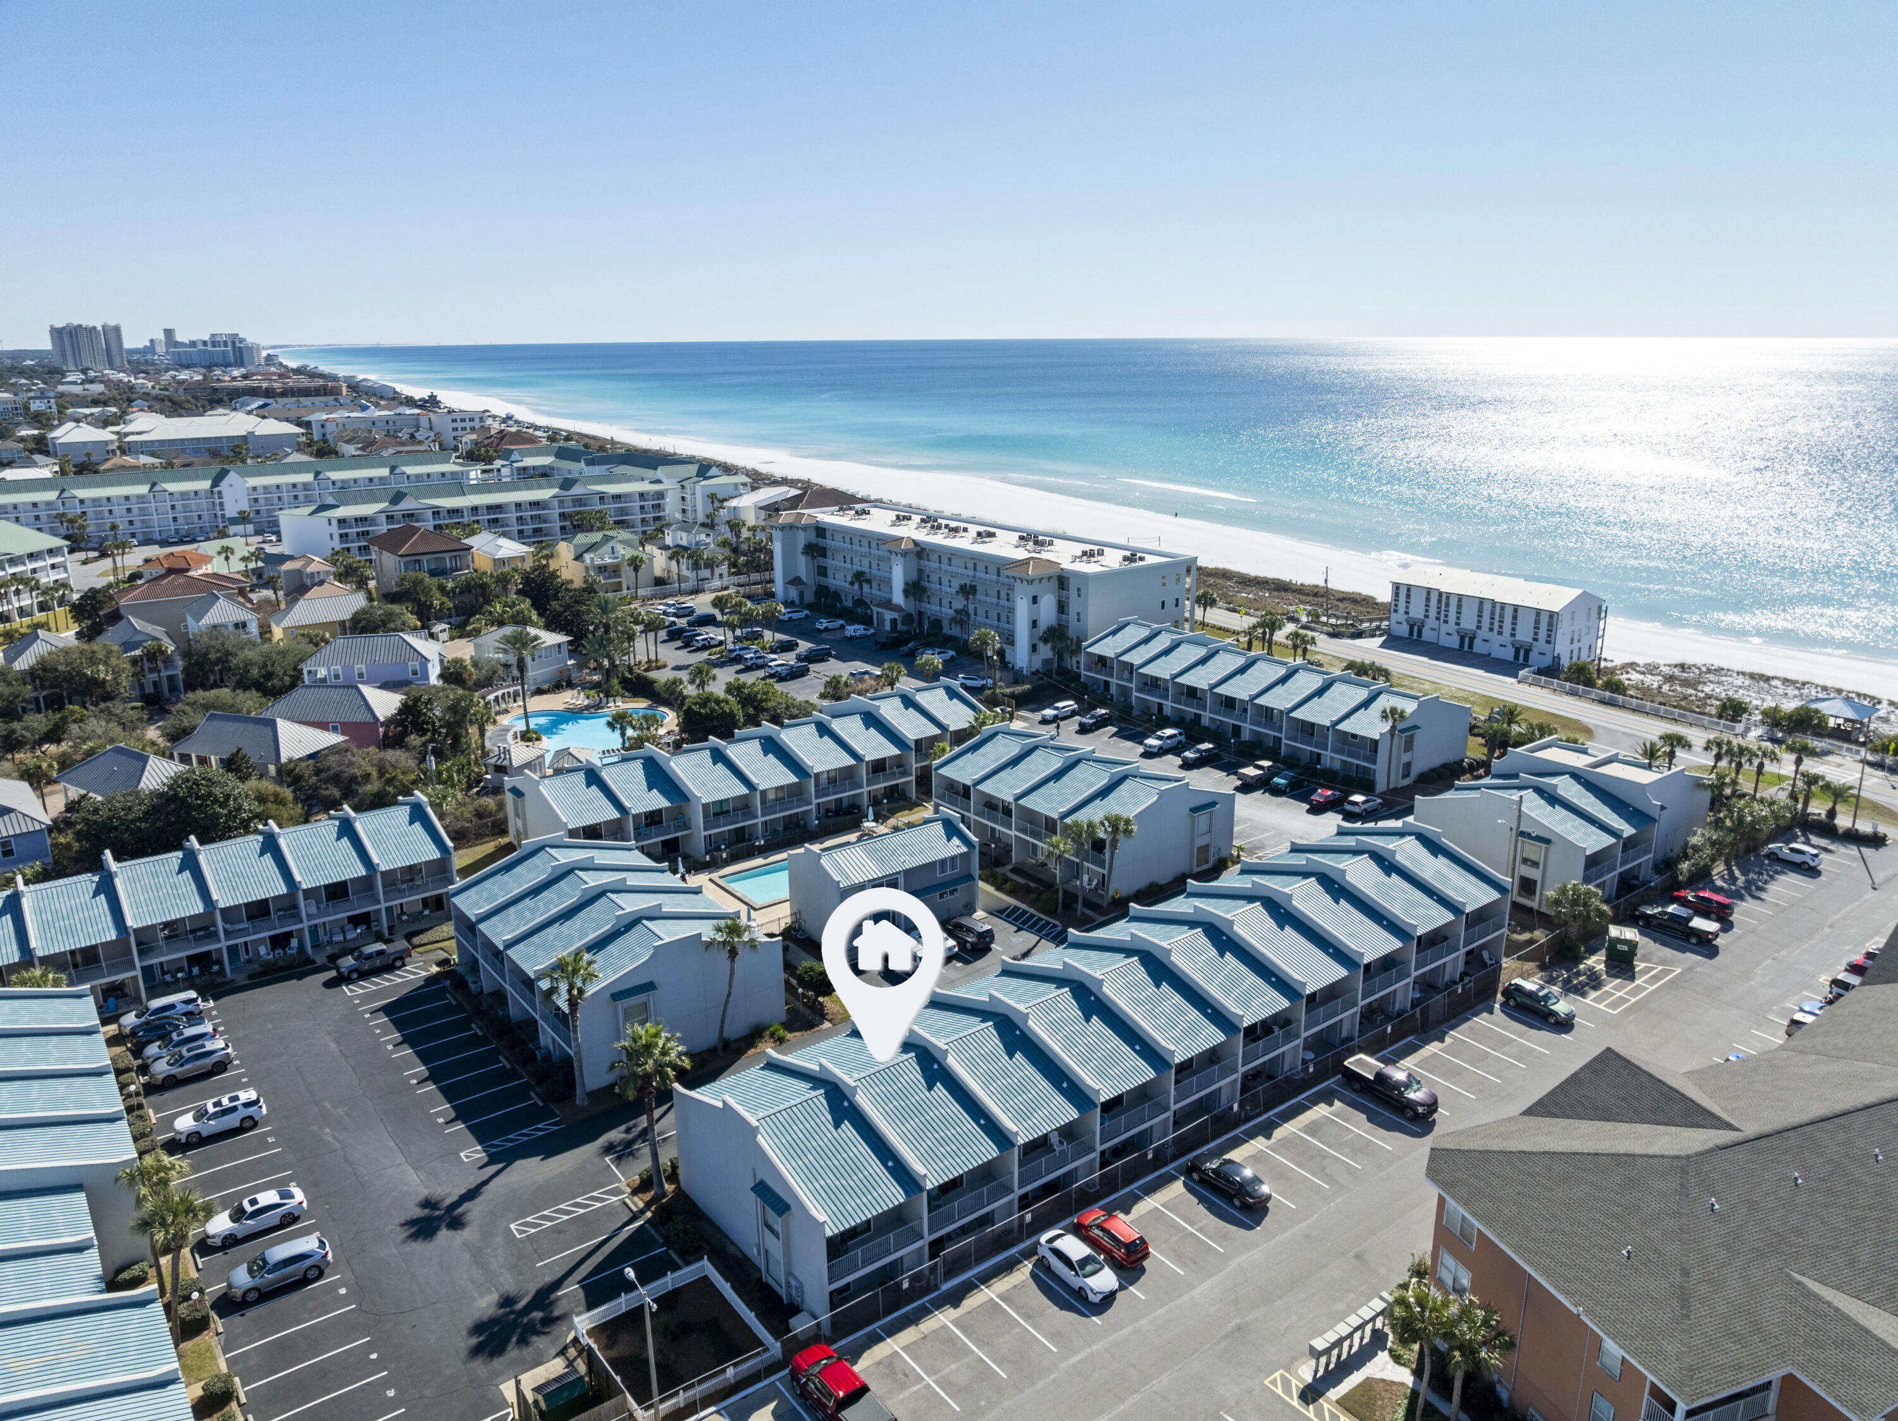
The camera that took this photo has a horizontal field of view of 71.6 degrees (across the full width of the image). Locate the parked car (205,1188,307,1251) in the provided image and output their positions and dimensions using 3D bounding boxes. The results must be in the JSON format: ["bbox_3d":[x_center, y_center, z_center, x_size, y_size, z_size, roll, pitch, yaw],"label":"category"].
[{"bbox_3d":[-37.195,27.134,70.692,4.880,1.450,1.860,-11,19,-34],"label":"parked car"}]

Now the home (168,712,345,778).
[{"bbox_3d":[-76.574,3.505,145.667,15.200,6.200,9.600,5,17,18],"label":"home"}]

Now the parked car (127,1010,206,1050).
[{"bbox_3d":[-52.908,21.939,89.189,4.600,1.470,1.820,-11,19,-32],"label":"parked car"}]

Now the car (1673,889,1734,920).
[{"bbox_3d":[58.570,14.730,102.060,1.870,1.700,4.600,-12,20,-35],"label":"car"}]

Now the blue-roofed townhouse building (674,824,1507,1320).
[{"bbox_3d":[12.660,18.480,82.970,57.600,9.300,14.500,-12,20,-36],"label":"blue-roofed townhouse building"}]

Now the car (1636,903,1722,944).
[{"bbox_3d":[54.226,15.719,98.071,2.020,1.920,5.820,-12,20,-36],"label":"car"}]

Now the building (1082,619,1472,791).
[{"bbox_3d":[35.150,-2.100,147.990,15.200,8.700,43.700,-11,19,-34],"label":"building"}]

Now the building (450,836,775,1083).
[{"bbox_3d":[-24.090,16.160,93.470,14.700,8.500,22.600,-12,20,-36],"label":"building"}]

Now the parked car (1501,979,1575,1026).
[{"bbox_3d":[38.780,19.032,86.473,1.830,1.650,4.760,-12,20,-35],"label":"parked car"}]

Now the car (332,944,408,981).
[{"bbox_3d":[-43.100,18.570,98.590,5.390,1.800,1.890,-12,19,-35],"label":"car"}]

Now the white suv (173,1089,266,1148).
[{"bbox_3d":[-44.055,24.530,79.432,4.930,1.740,1.930,-11,19,-32],"label":"white suv"}]

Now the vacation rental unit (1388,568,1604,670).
[{"bbox_3d":[77.684,-14.274,187.311,11.900,9.700,25.800,-12,20,-36],"label":"vacation rental unit"}]

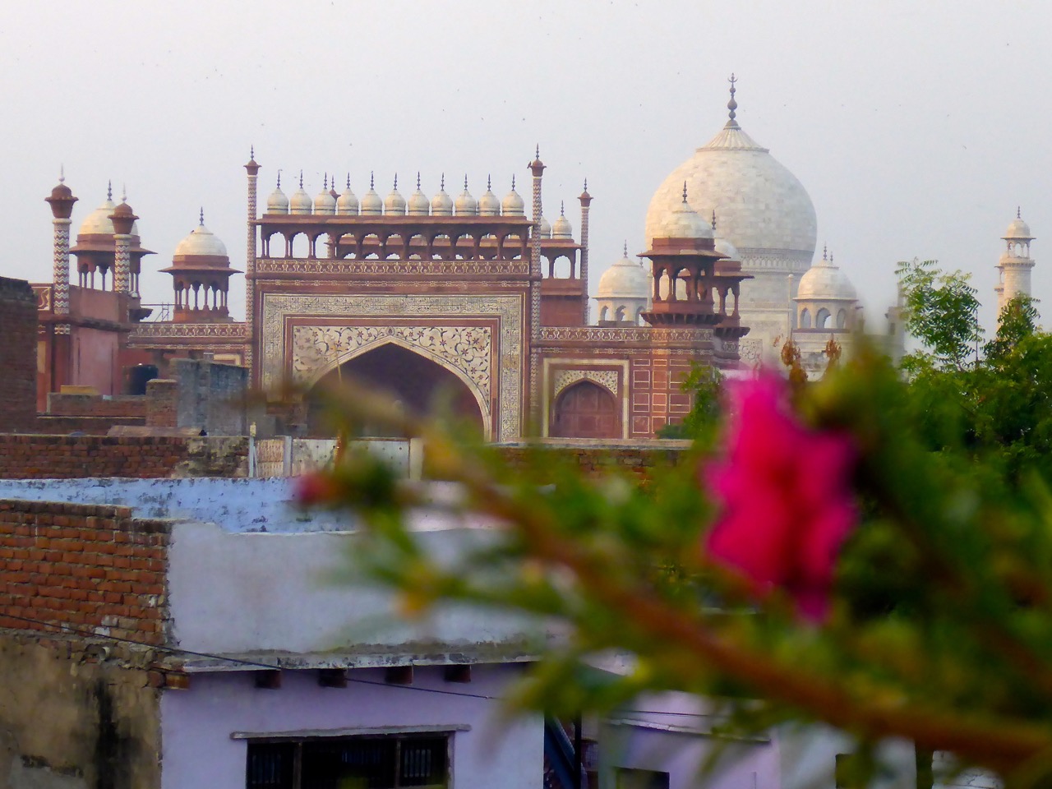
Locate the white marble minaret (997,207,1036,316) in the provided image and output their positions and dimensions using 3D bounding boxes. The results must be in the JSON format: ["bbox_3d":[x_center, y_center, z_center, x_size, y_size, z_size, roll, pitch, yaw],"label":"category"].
[{"bbox_3d":[81.125,-10.216,531.840,6.600,41.600,6.600,1,0,7],"label":"white marble minaret"}]

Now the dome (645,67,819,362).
[{"bbox_3d":[37.515,-33.633,589.808,32.500,50.000,32.500,1,0,7],"label":"dome"}]

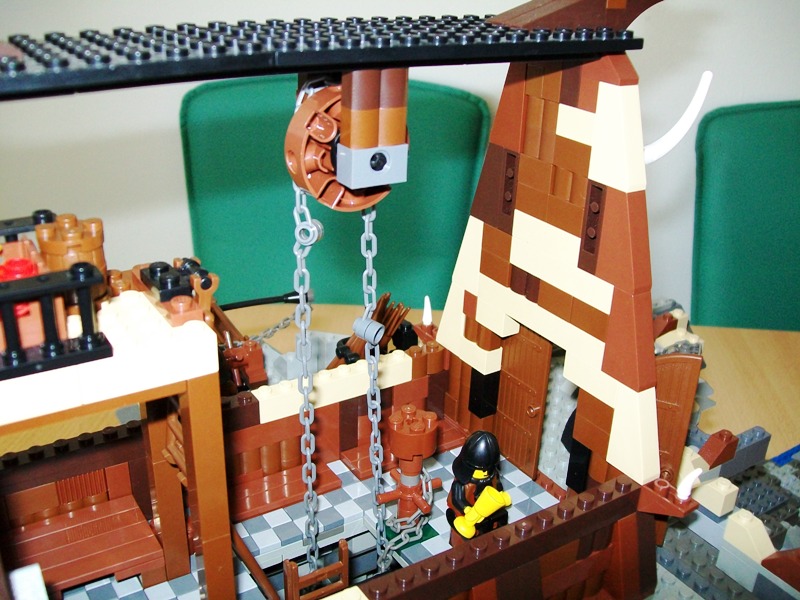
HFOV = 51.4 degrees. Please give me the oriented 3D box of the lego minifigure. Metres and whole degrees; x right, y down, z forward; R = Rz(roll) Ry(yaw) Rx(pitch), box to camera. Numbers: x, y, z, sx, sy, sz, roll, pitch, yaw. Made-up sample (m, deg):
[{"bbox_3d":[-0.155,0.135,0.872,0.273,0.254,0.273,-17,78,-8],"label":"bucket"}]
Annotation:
[{"bbox_3d":[0.026,0.064,0.267,0.019,0.043,0.018,-7,25,-19],"label":"lego minifigure"}]

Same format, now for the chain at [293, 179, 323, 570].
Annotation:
[{"bbox_3d":[-0.027,0.028,0.244,0.009,0.129,0.009,3,23,3],"label":"chain"}]

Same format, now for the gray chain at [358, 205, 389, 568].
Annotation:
[{"bbox_3d":[-0.007,0.034,0.259,0.009,0.129,0.009,1,24,4],"label":"gray chain"}]

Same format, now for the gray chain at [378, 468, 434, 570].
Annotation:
[{"bbox_3d":[0.001,0.073,0.280,0.021,0.032,0.013,-13,27,-30],"label":"gray chain"}]

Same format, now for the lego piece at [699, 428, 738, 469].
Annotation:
[{"bbox_3d":[0.133,0.062,0.350,0.016,0.011,0.008,-13,27,-30],"label":"lego piece"}]

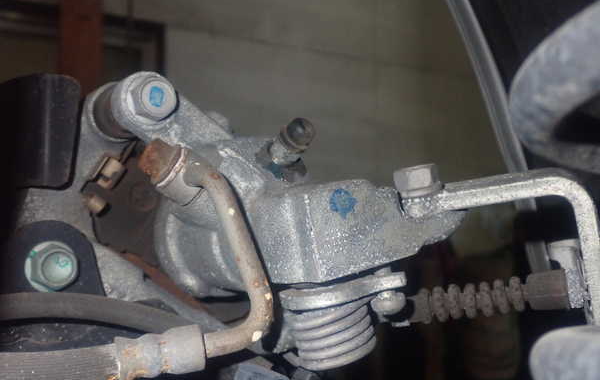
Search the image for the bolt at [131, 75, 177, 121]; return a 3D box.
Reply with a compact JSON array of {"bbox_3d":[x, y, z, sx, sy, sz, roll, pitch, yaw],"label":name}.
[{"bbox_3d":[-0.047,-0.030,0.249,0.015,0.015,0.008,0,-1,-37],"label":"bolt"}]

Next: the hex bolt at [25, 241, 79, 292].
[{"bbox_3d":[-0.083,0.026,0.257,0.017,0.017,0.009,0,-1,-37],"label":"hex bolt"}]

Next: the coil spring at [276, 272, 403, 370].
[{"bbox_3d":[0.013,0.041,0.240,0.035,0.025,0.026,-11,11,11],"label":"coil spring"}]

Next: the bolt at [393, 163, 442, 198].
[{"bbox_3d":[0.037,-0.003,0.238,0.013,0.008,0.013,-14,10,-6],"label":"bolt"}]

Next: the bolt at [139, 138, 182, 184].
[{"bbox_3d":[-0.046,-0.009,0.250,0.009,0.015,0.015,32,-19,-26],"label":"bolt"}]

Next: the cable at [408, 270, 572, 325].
[{"bbox_3d":[0.060,0.034,0.240,0.050,0.013,0.013,-7,3,0],"label":"cable"}]

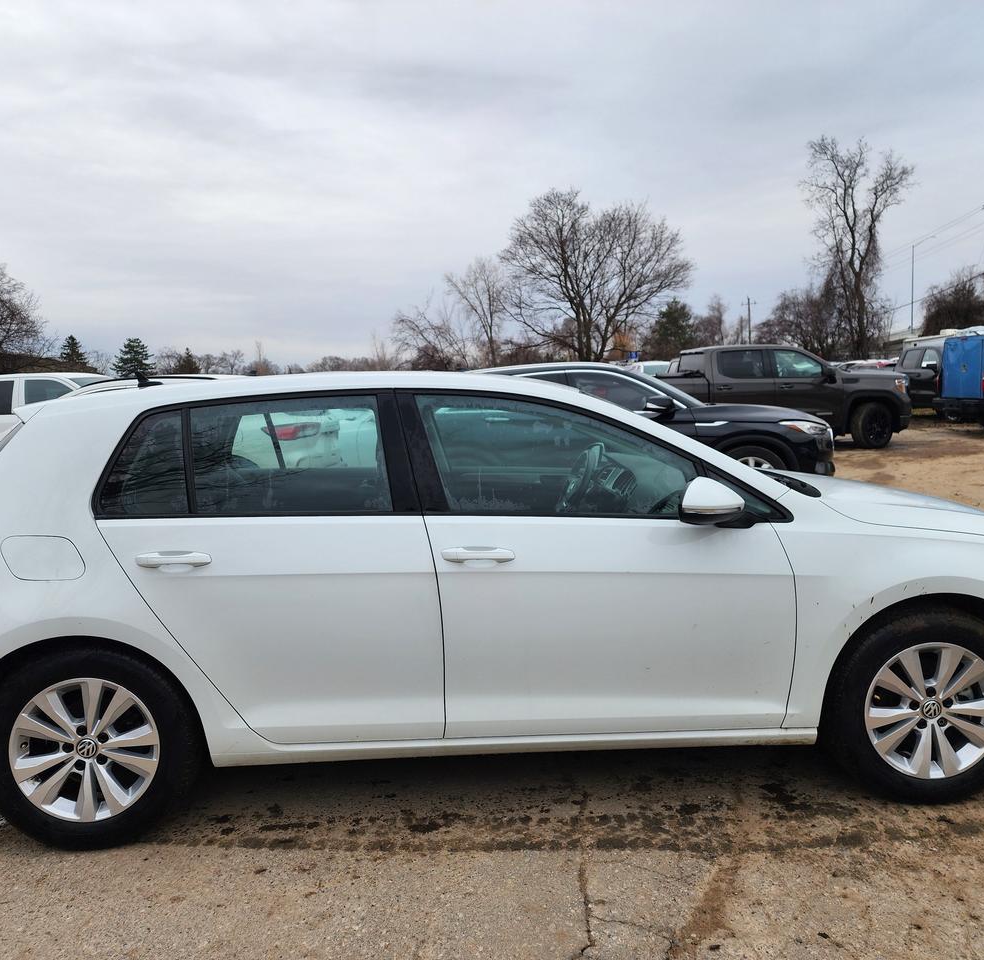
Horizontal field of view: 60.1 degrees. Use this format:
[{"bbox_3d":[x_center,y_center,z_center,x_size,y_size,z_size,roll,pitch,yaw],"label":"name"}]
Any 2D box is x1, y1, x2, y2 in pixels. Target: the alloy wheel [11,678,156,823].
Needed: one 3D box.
[{"bbox_3d":[-1.237,0.813,2.667,0.445,0.445,0.190,-2,5,-3],"label":"alloy wheel"}]

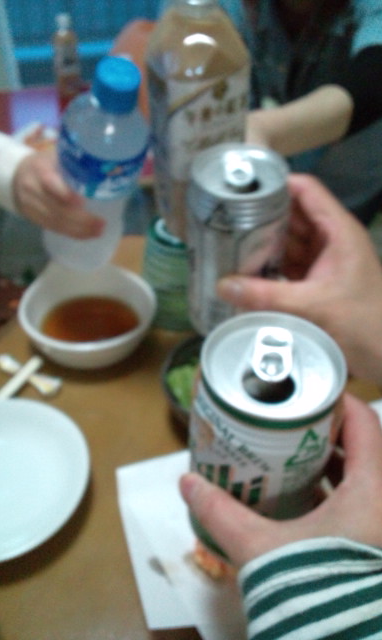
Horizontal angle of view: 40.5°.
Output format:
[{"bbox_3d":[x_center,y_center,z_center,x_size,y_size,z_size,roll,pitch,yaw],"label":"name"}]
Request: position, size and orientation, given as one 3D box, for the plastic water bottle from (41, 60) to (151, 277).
[{"bbox_3d":[-0.077,-0.115,0.420,0.066,0.205,0.066,-3,66,-21],"label":"plastic water bottle"}]

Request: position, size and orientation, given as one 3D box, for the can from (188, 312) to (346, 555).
[{"bbox_3d":[0.032,0.060,0.239,0.066,0.123,0.066,-1,44,1],"label":"can"}]

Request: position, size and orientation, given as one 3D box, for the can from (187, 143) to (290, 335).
[{"bbox_3d":[0.031,-0.047,0.358,0.066,0.124,0.066,-1,49,1],"label":"can"}]

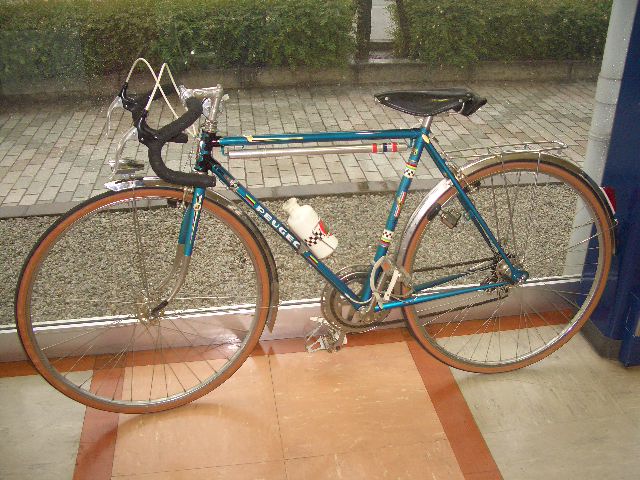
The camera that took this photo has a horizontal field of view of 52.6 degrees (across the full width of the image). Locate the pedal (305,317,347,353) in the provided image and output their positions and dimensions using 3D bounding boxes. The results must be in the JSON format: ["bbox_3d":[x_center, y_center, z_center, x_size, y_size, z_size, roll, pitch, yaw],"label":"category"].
[{"bbox_3d":[0.018,0.299,2.025,0.110,0.070,0.095,-5,18,-9],"label":"pedal"}]

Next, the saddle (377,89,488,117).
[{"bbox_3d":[0.295,-0.369,1.741,0.290,0.075,0.155,-5,18,-9],"label":"saddle"}]

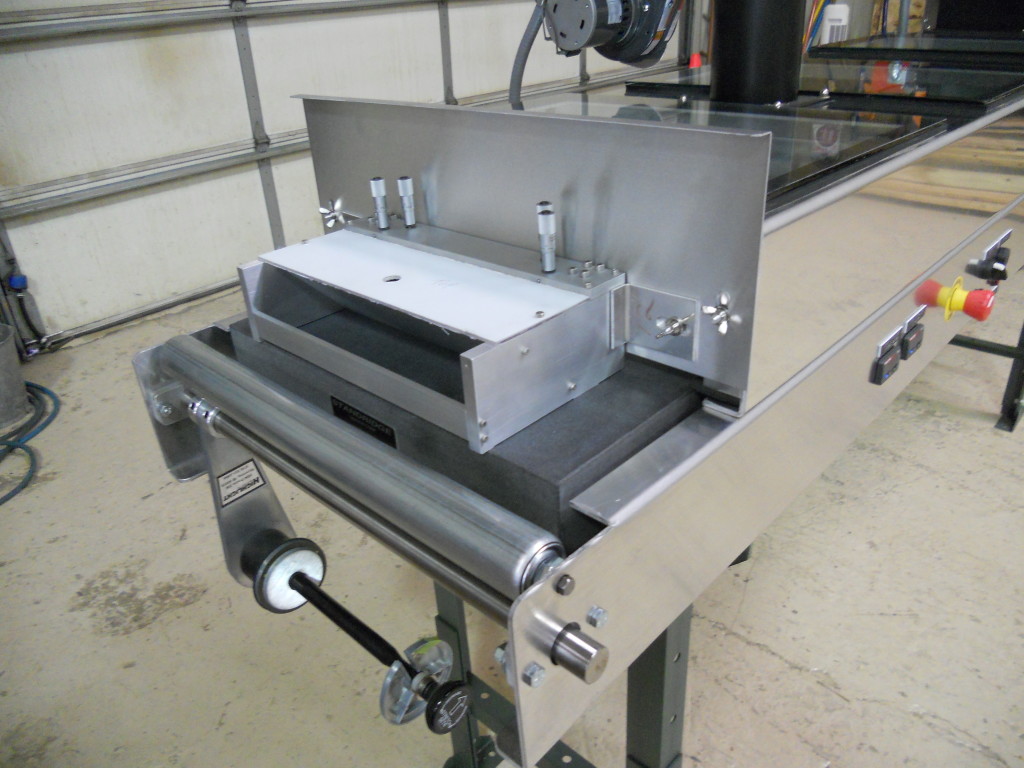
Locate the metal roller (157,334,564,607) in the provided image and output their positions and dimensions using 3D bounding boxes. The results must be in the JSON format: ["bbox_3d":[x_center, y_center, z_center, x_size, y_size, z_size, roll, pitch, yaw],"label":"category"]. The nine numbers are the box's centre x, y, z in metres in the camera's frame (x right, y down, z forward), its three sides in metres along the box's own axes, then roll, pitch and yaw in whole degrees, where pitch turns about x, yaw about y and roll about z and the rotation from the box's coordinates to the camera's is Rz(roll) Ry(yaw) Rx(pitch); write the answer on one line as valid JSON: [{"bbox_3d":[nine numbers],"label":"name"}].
[{"bbox_3d":[-0.168,0.050,0.698,0.528,0.051,0.051,22,37,39],"label":"metal roller"}]

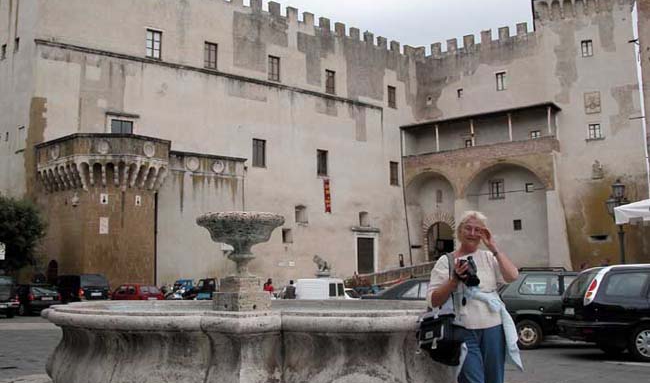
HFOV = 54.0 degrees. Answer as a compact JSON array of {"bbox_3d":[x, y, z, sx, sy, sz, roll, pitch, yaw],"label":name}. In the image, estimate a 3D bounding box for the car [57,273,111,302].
[{"bbox_3d":[-13.489,5.601,35.500,1.720,1.870,4.400,6,-11,-38],"label":"car"}]

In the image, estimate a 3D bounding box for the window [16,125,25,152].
[{"bbox_3d":[-19.200,-3.328,40.267,1.272,1.688,0.200,-8,-11,41],"label":"window"}]

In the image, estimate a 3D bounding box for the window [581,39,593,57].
[{"bbox_3d":[20.026,-10.854,48.675,0.761,1.284,0.200,-4,-9,26],"label":"window"}]

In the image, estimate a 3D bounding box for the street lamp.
[{"bbox_3d":[9.899,2.018,21.142,0.800,4.896,0.750,-3,-9,20],"label":"street lamp"}]

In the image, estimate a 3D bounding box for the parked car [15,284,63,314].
[{"bbox_3d":[-14.256,5.269,31.366,1.640,1.400,3.950,6,-10,-36],"label":"parked car"}]

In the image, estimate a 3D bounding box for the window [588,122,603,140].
[{"bbox_3d":[21.279,-4.692,50.112,1.008,1.320,0.200,-4,-9,24],"label":"window"}]

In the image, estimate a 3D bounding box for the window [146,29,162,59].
[{"bbox_3d":[-11.959,-10.319,44.723,1.121,2.001,0.200,5,-10,-34],"label":"window"}]

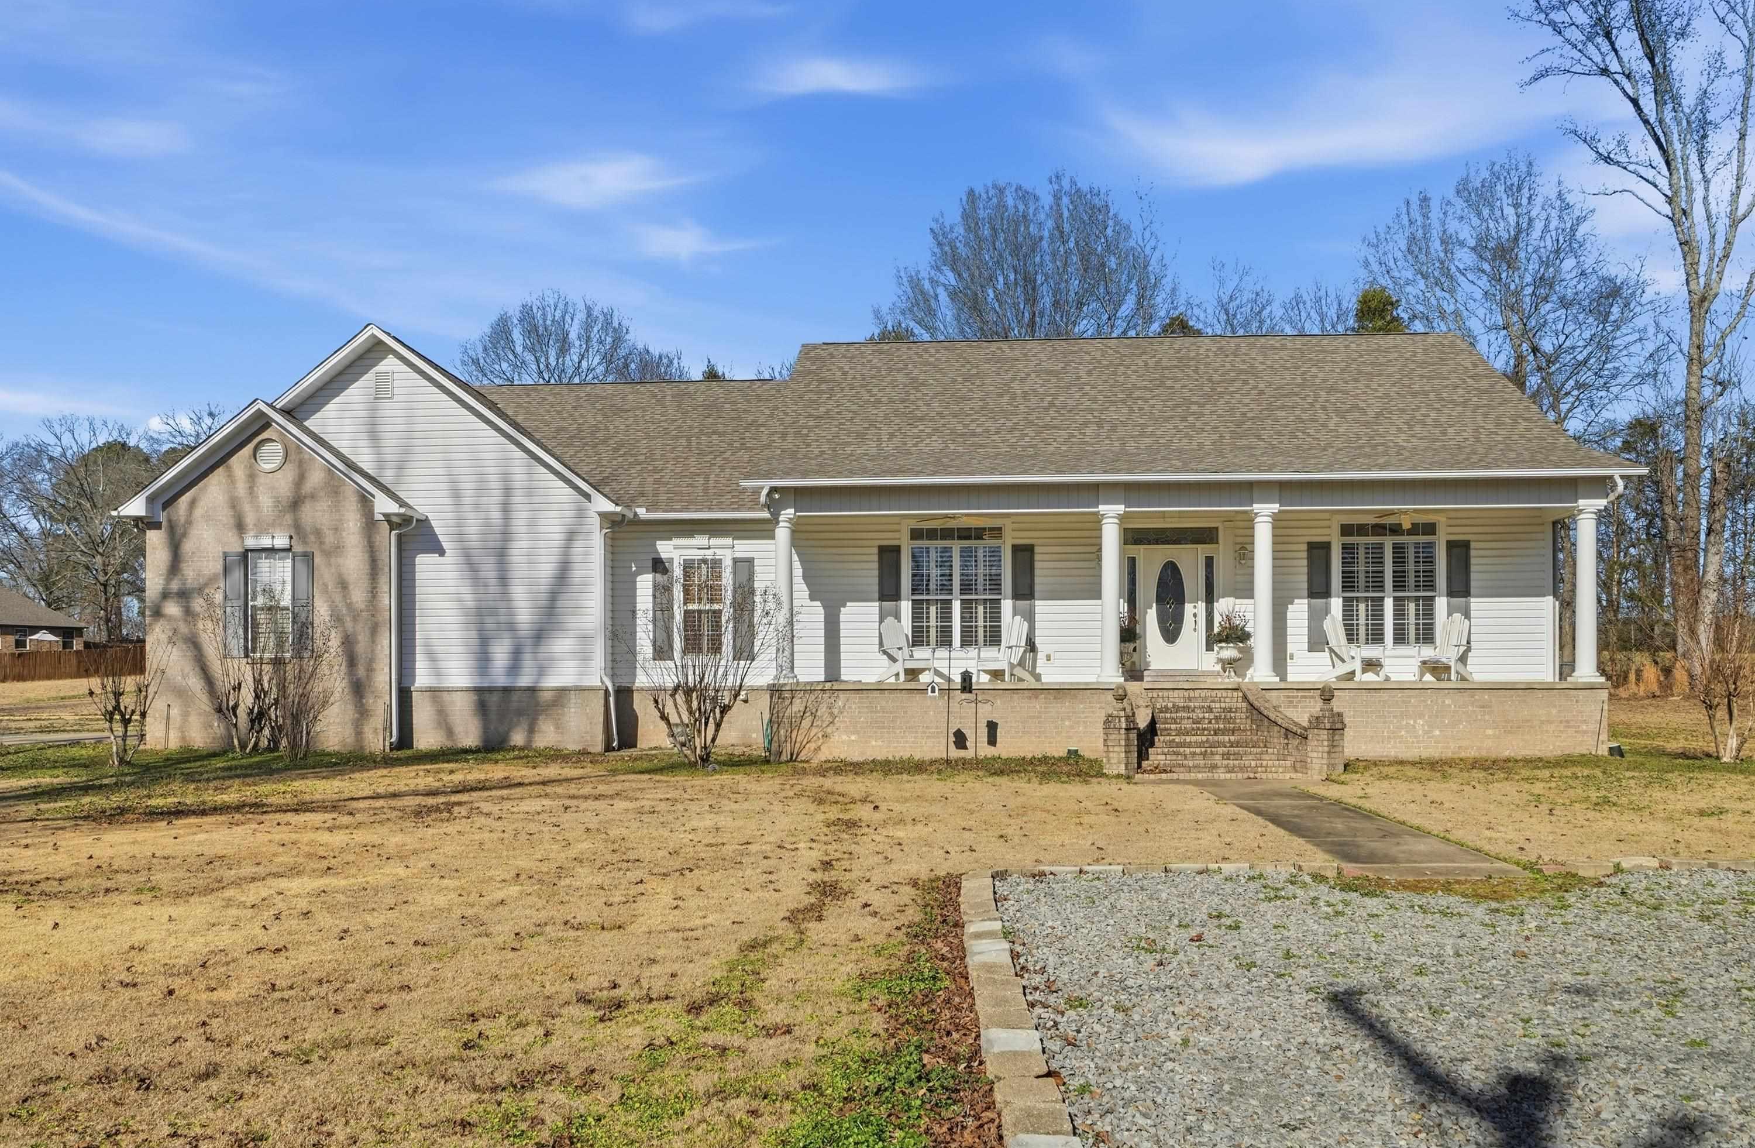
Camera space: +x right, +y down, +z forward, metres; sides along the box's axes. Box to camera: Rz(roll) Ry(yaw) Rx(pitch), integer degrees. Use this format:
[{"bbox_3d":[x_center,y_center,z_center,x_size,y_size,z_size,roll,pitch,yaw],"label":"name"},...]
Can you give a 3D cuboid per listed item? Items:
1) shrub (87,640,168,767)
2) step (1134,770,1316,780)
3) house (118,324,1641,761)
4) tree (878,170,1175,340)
[{"bbox_3d":[-10.485,1.812,18.400,1.150,1.800,1.100,0,-3,4],"label":"shrub"},{"bbox_3d":[4.243,2.467,16.100,2.150,0.140,0.400,0,-3,4],"label":"step"},{"bbox_3d":[-0.220,-0.880,26.100,23.400,7.800,12.800,0,-3,4],"label":"house"},{"bbox_3d":[5.652,-5.315,50.000,11.500,20.500,11.000,0,-3,4],"label":"tree"}]

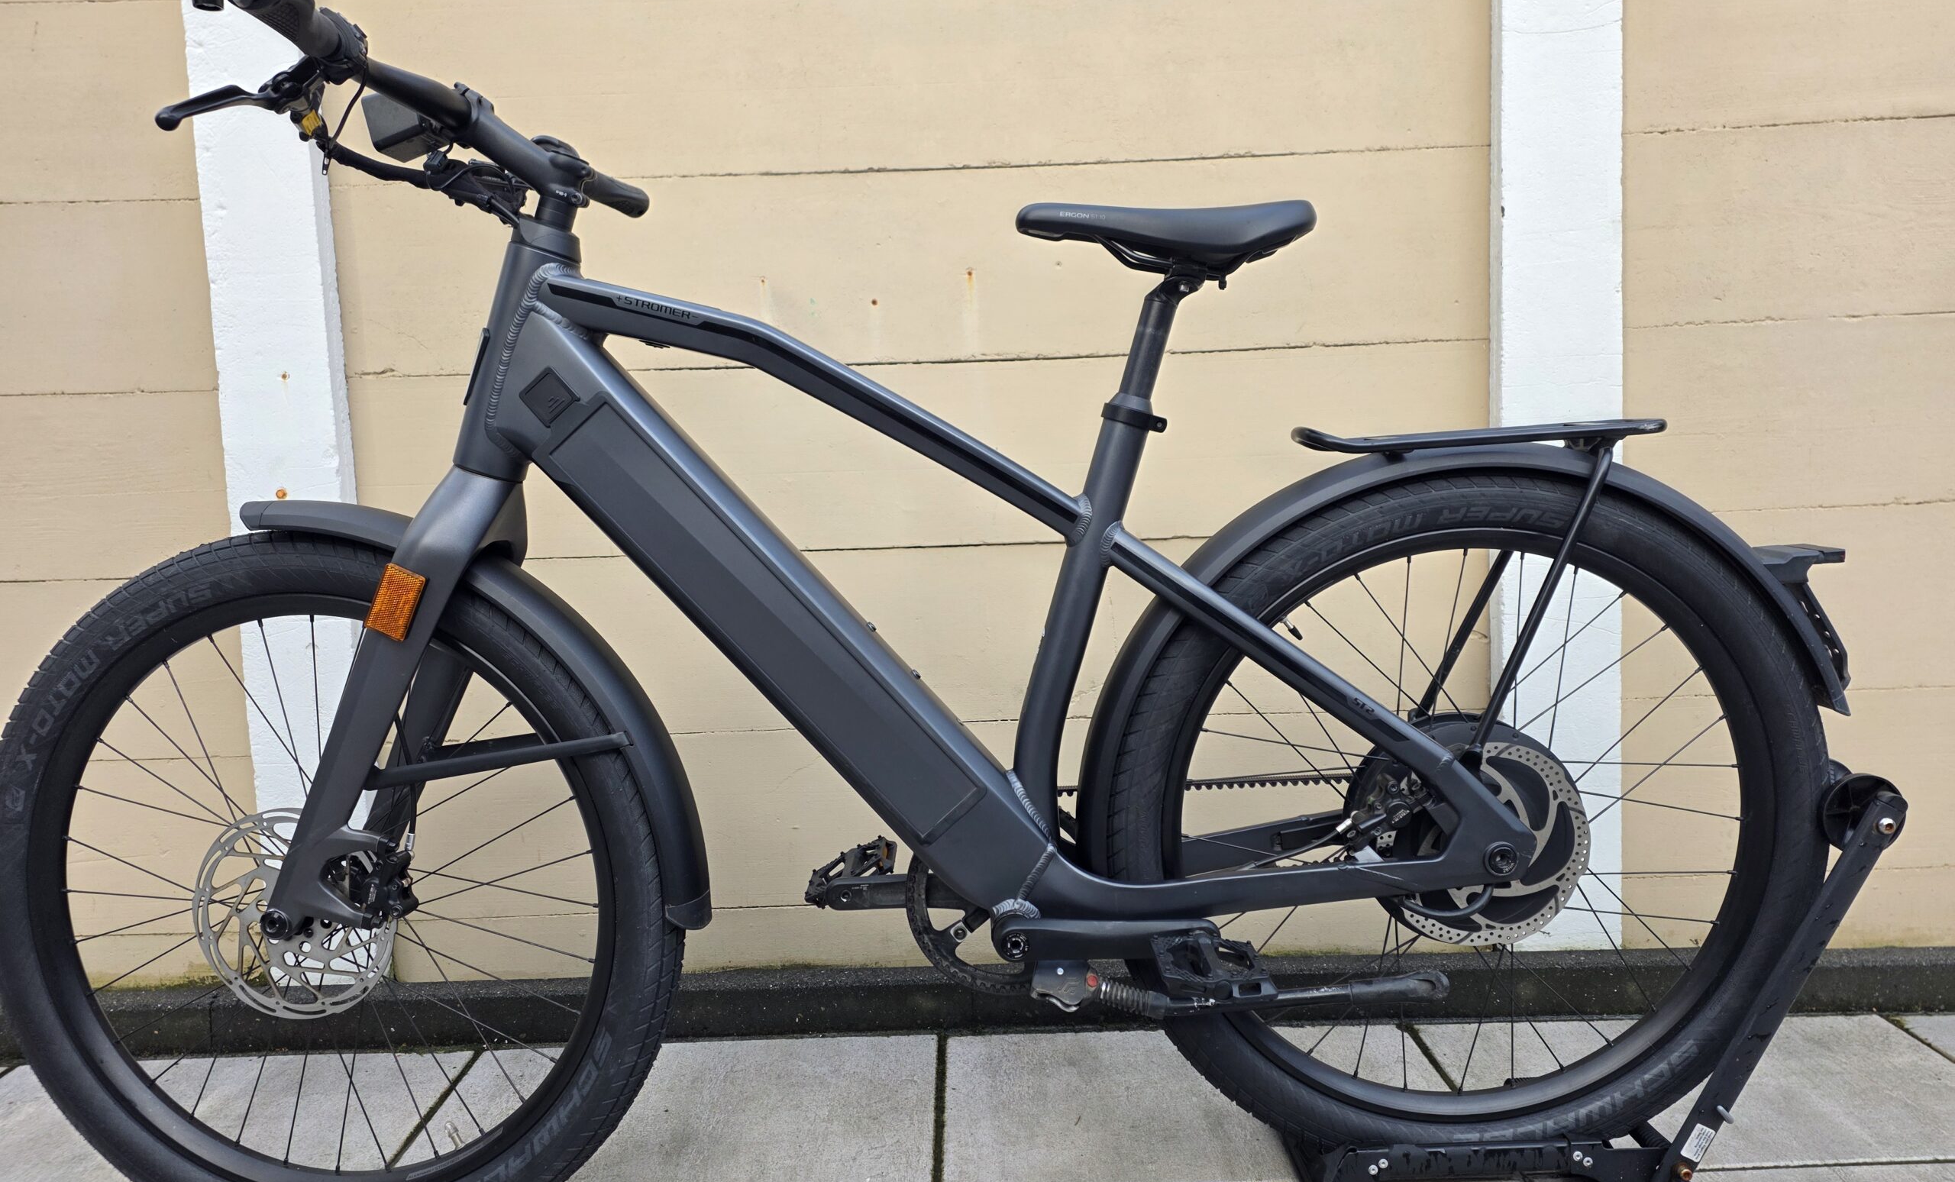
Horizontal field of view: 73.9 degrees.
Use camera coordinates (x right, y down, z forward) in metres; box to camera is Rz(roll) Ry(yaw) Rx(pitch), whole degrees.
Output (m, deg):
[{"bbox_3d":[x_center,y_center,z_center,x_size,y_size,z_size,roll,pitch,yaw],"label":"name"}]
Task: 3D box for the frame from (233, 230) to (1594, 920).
[{"bbox_3d":[-0.075,-0.019,1.231,1.169,0.672,0.185,-2,6,0],"label":"frame"}]

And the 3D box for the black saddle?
[{"bbox_3d":[0.170,-0.325,1.200,0.268,0.071,0.155,-2,6,0],"label":"black saddle"}]

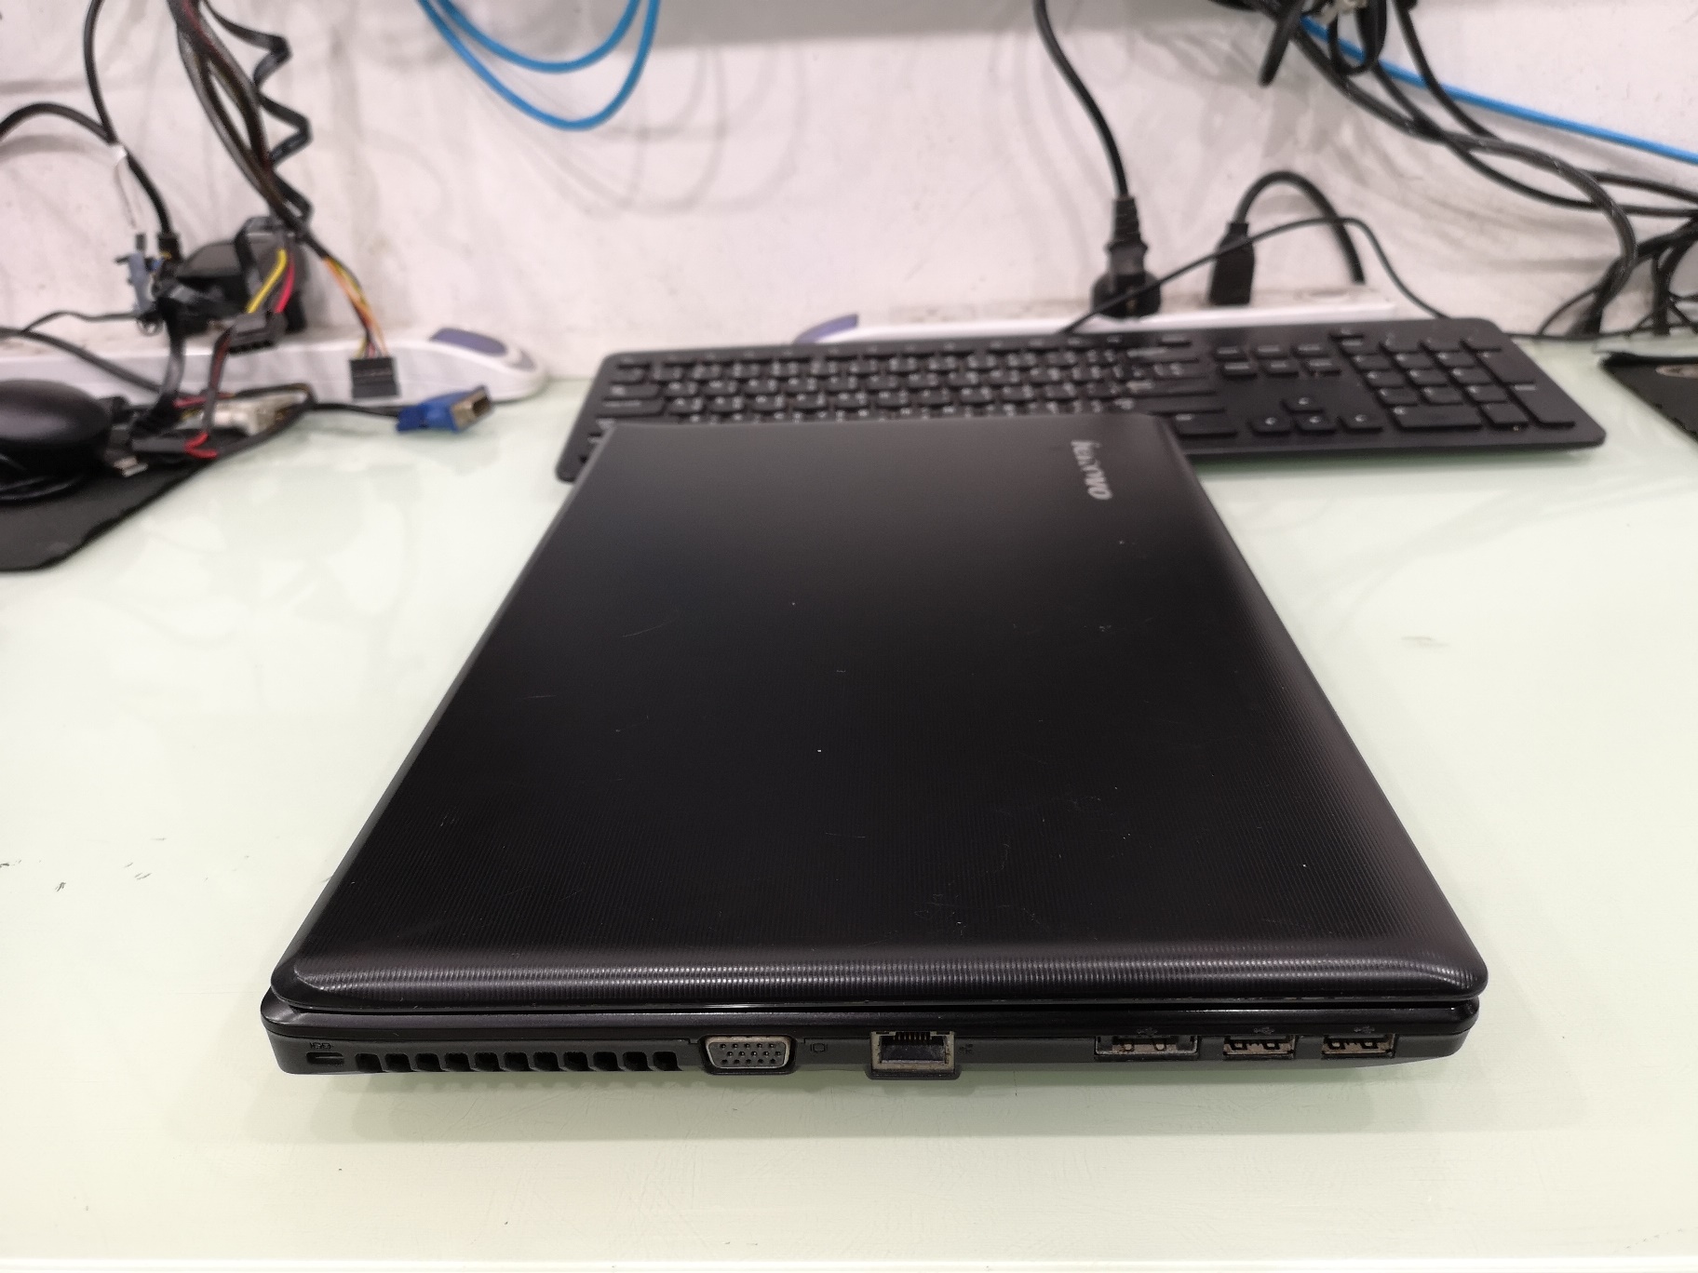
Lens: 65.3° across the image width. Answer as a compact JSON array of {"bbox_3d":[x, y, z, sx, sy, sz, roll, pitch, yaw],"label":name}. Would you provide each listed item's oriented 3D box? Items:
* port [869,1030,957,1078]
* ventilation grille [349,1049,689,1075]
[{"bbox_3d":[0.012,0.077,0.255,0.017,0.012,0.010,-1,27,3],"label":"port"},{"bbox_3d":[-0.063,0.080,0.258,0.064,0.007,0.008,-1,27,3],"label":"ventilation grille"}]

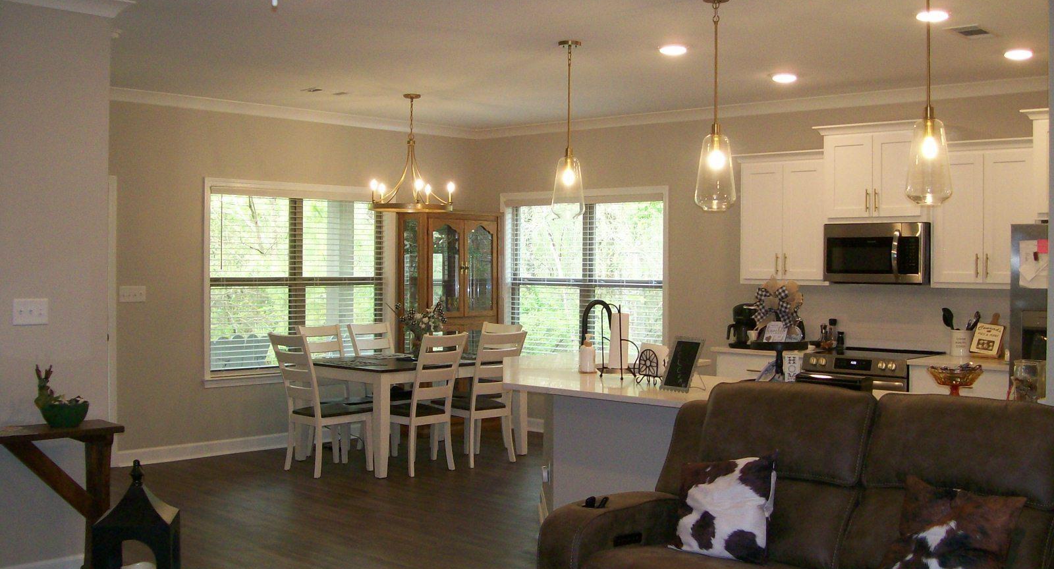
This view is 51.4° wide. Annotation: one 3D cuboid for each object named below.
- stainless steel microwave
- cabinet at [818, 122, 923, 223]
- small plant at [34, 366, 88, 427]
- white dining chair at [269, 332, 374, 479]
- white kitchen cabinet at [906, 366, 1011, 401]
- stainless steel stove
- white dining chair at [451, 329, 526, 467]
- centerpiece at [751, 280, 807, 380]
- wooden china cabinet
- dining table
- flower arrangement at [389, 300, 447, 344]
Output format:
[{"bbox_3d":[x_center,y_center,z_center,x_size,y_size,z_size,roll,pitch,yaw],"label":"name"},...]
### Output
[{"bbox_3d":[2.591,-0.224,7.990,0.735,0.428,0.386,1,1,40],"label":"stainless steel microwave"},{"bbox_3d":[2.583,-0.805,7.992,0.756,0.690,0.404,1,1,40],"label":"cabinet"},{"bbox_3d":[-2.146,0.514,5.070,0.250,0.290,0.220,0,1,-37],"label":"small plant"},{"bbox_3d":[-1.464,0.845,7.838,0.460,0.980,0.580,1,1,43],"label":"white dining chair"},{"bbox_3d":[3.095,0.990,7.502,0.692,0.912,0.583,1,1,42],"label":"white kitchen cabinet"},{"bbox_3d":[2.480,0.955,7.927,0.732,0.958,0.640,1,1,42],"label":"stainless steel stove"},{"bbox_3d":[-0.387,0.883,8.679,0.593,1.035,0.466,1,1,41],"label":"white dining chair"},{"bbox_3d":[1.171,0.247,5.120,0.290,0.520,0.280,1,1,18],"label":"centerpiece"},{"bbox_3d":[-0.696,0.331,9.737,0.440,1.950,0.900,1,1,43],"label":"wooden china cabinet"},{"bbox_3d":[-0.904,1.005,8.735,1.084,0.783,1.552,1,1,44],"label":"dining table"},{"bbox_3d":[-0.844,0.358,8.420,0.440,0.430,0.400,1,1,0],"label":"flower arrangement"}]

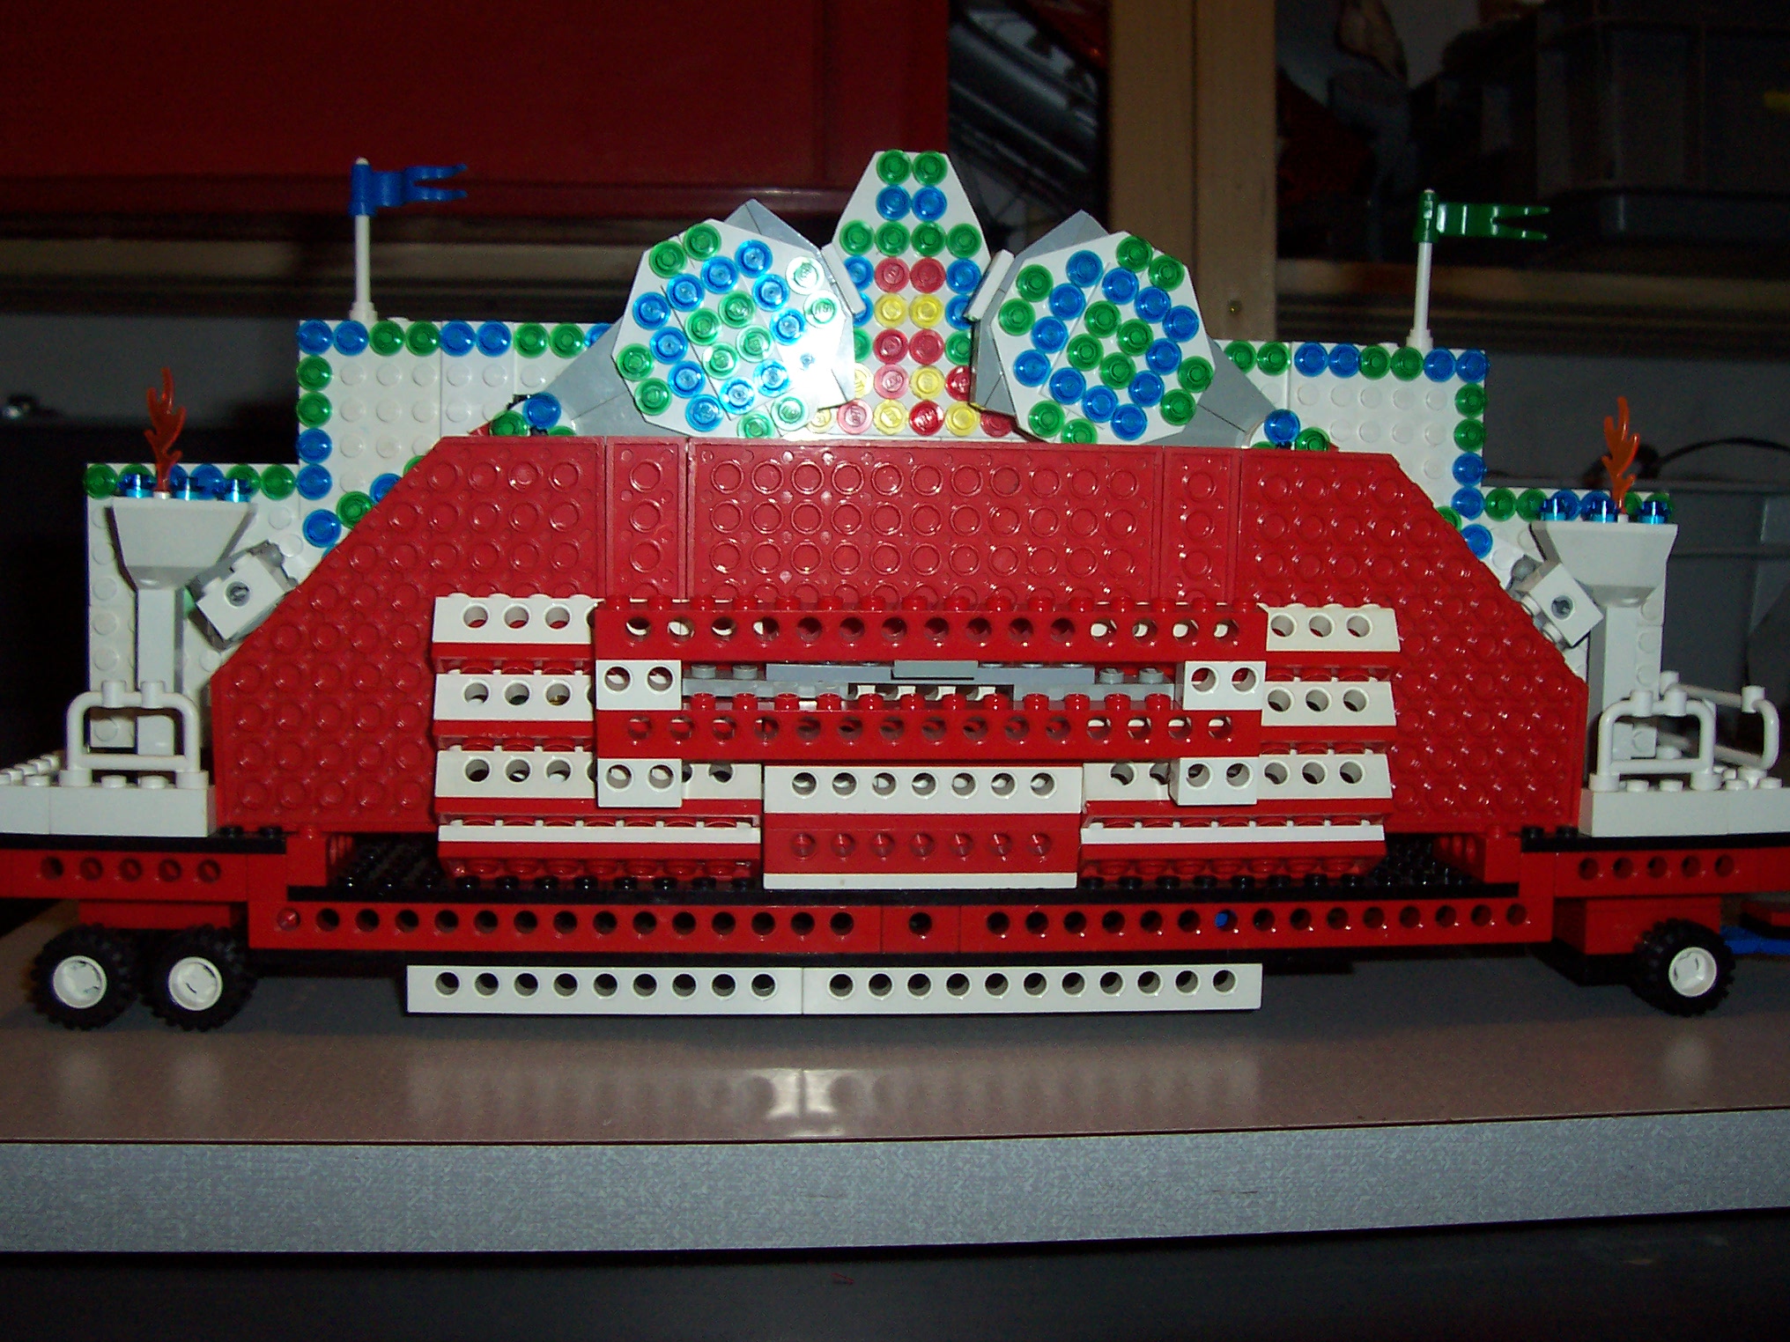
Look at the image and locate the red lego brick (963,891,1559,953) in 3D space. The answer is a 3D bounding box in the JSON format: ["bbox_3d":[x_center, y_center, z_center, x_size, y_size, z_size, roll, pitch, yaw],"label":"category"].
[{"bbox_3d":[0.076,0.052,0.402,0.128,0.011,0.008,1,4,-5],"label":"red lego brick"}]

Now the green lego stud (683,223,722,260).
[{"bbox_3d":[-0.040,-0.088,0.394,0.008,0.008,0.005,0,8,-5],"label":"green lego stud"}]

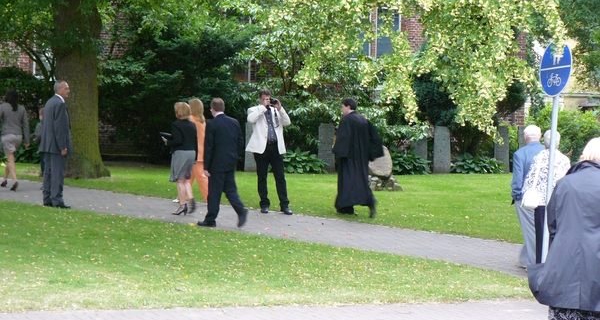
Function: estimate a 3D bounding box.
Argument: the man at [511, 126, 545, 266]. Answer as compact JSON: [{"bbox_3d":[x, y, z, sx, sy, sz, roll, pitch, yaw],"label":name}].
[{"bbox_3d":[2.644,0.416,16.700,0.540,1.657,0.450,0,3,-23],"label":"man"}]

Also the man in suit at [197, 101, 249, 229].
[{"bbox_3d":[-1.059,0.034,19.900,0.650,1.763,0.560,3,4,42],"label":"man in suit"}]

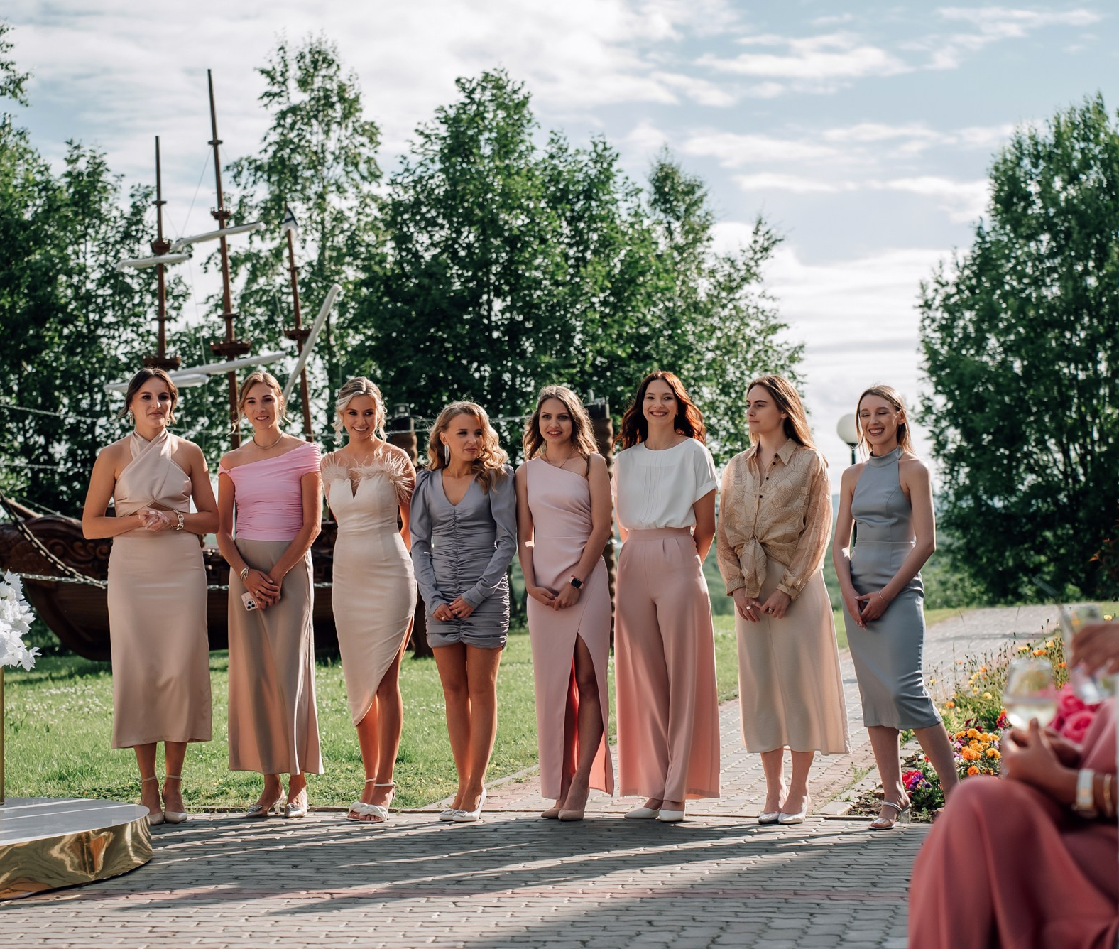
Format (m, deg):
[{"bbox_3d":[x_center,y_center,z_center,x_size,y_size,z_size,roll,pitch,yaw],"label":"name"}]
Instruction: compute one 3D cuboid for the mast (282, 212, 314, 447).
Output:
[{"bbox_3d":[-2.124,-0.948,24.800,0.260,2.550,0.260,-5,-1,-17],"label":"mast"}]

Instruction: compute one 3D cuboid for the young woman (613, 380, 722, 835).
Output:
[{"bbox_3d":[0.424,0.475,11.660,0.430,1.762,0.330,0,-1,22],"label":"young woman"}]

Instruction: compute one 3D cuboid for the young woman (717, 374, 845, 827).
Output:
[{"bbox_3d":[0.872,0.482,11.610,0.500,1.747,0.360,0,-1,29],"label":"young woman"}]

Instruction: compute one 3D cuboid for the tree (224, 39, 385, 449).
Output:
[{"bbox_3d":[-3.097,-1.741,36.000,2.100,7.300,2.100,0,-1,0],"label":"tree"}]

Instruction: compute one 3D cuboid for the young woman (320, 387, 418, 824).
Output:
[{"bbox_3d":[-0.754,0.486,11.630,0.390,1.739,0.320,0,-1,16],"label":"young woman"}]

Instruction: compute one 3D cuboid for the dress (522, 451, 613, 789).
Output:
[{"bbox_3d":[0.033,0.603,11.710,0.360,1.337,0.290,0,-1,15],"label":"dress"}]

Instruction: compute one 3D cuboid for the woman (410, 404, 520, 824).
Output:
[{"bbox_3d":[-0.378,0.534,11.660,0.420,1.644,0.320,0,-1,16],"label":"woman"}]

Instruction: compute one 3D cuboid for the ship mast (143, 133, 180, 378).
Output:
[{"bbox_3d":[-3.238,-1.183,24.100,0.310,3.150,0.310,-1,-1,-17],"label":"ship mast"}]

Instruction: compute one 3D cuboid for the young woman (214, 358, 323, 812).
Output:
[{"bbox_3d":[-1.147,0.478,11.700,0.440,1.760,0.350,-1,-1,19],"label":"young woman"}]

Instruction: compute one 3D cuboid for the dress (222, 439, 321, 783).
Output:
[{"bbox_3d":[-1.142,0.534,11.830,0.390,1.316,0.320,0,-1,12],"label":"dress"}]

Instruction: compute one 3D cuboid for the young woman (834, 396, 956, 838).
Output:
[{"bbox_3d":[1.299,0.501,11.460,0.440,1.706,0.420,0,-1,33],"label":"young woman"}]

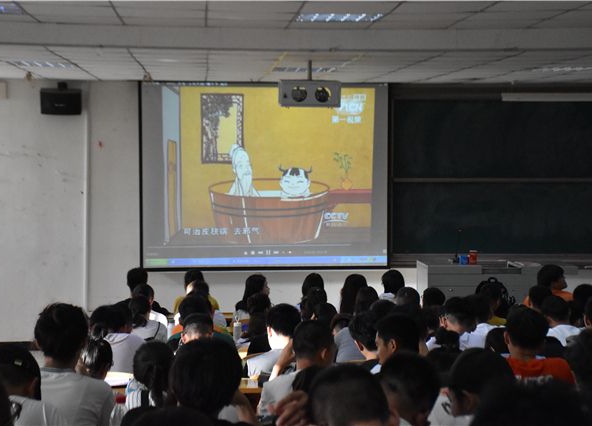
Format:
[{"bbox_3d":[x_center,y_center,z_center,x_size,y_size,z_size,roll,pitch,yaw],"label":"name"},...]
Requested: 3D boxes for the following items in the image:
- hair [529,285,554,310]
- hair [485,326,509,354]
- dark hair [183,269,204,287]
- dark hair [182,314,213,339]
[{"bbox_3d":[1.861,0.640,10.100,0.178,0.205,0.210,-1,4,-15],"label":"hair"},{"bbox_3d":[0.992,0.629,6.400,0.175,0.210,0.215,0,4,-6],"label":"hair"},{"bbox_3d":[-0.877,0.586,11.400,0.172,0.210,0.205,0,4,-3],"label":"dark hair"},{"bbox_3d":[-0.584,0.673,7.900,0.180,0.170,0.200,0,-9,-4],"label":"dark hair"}]

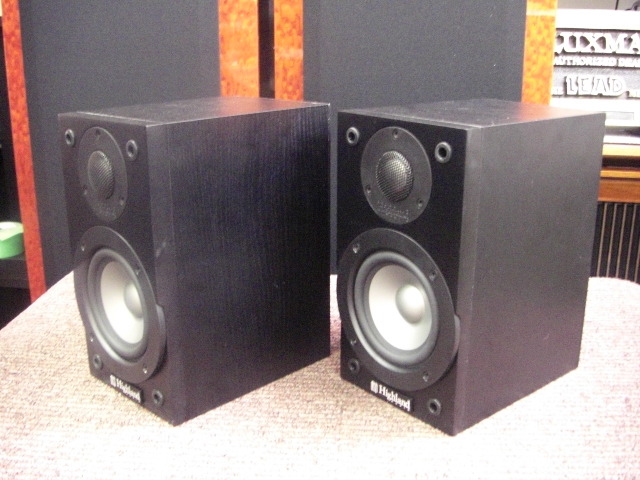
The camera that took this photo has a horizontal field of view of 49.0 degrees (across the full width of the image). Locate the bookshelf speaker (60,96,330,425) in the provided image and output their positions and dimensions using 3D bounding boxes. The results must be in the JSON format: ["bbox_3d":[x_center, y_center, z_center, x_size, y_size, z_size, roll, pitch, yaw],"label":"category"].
[{"bbox_3d":[-0.105,0.004,0.649,0.138,0.247,0.189,15,23,42],"label":"bookshelf speaker"}]

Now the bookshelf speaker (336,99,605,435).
[{"bbox_3d":[0.134,0.008,0.638,0.189,0.247,0.138,-14,21,-38],"label":"bookshelf speaker"}]

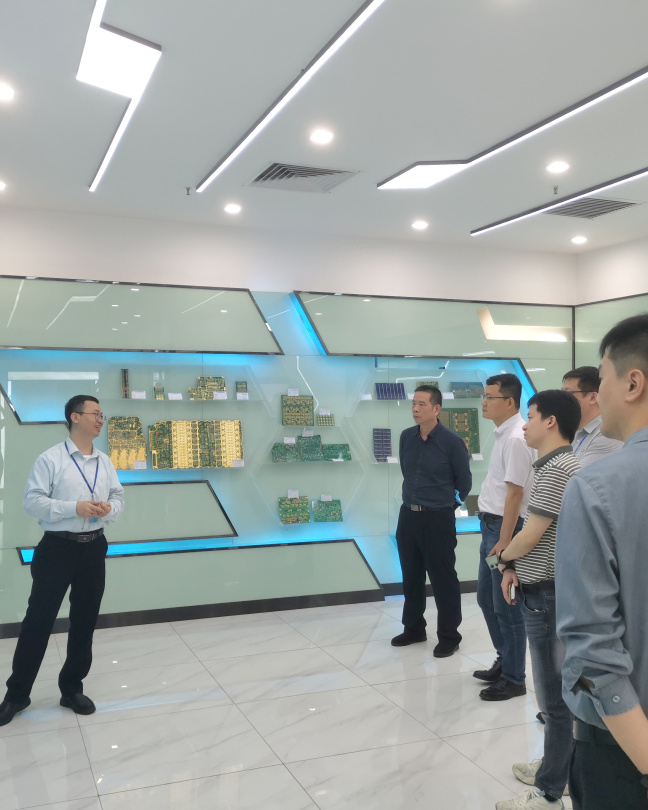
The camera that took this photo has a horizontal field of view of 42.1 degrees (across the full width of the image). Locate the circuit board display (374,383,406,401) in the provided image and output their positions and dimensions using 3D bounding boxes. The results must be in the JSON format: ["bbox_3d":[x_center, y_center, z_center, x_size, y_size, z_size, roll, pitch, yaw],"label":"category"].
[{"bbox_3d":[0.559,-0.109,6.945,0.260,0.140,0.050,0,0,-22],"label":"circuit board display"}]

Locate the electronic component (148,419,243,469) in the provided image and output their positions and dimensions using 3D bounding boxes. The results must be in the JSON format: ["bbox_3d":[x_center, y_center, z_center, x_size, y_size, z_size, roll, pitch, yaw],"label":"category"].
[{"bbox_3d":[-0.958,0.297,6.366,0.718,0.353,0.020,0,-5,-22],"label":"electronic component"}]

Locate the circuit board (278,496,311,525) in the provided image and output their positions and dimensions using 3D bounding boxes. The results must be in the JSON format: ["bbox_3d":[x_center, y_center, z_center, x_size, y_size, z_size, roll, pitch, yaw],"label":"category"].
[{"bbox_3d":[-0.230,0.831,6.646,0.243,0.202,0.015,0,-16,-22],"label":"circuit board"}]

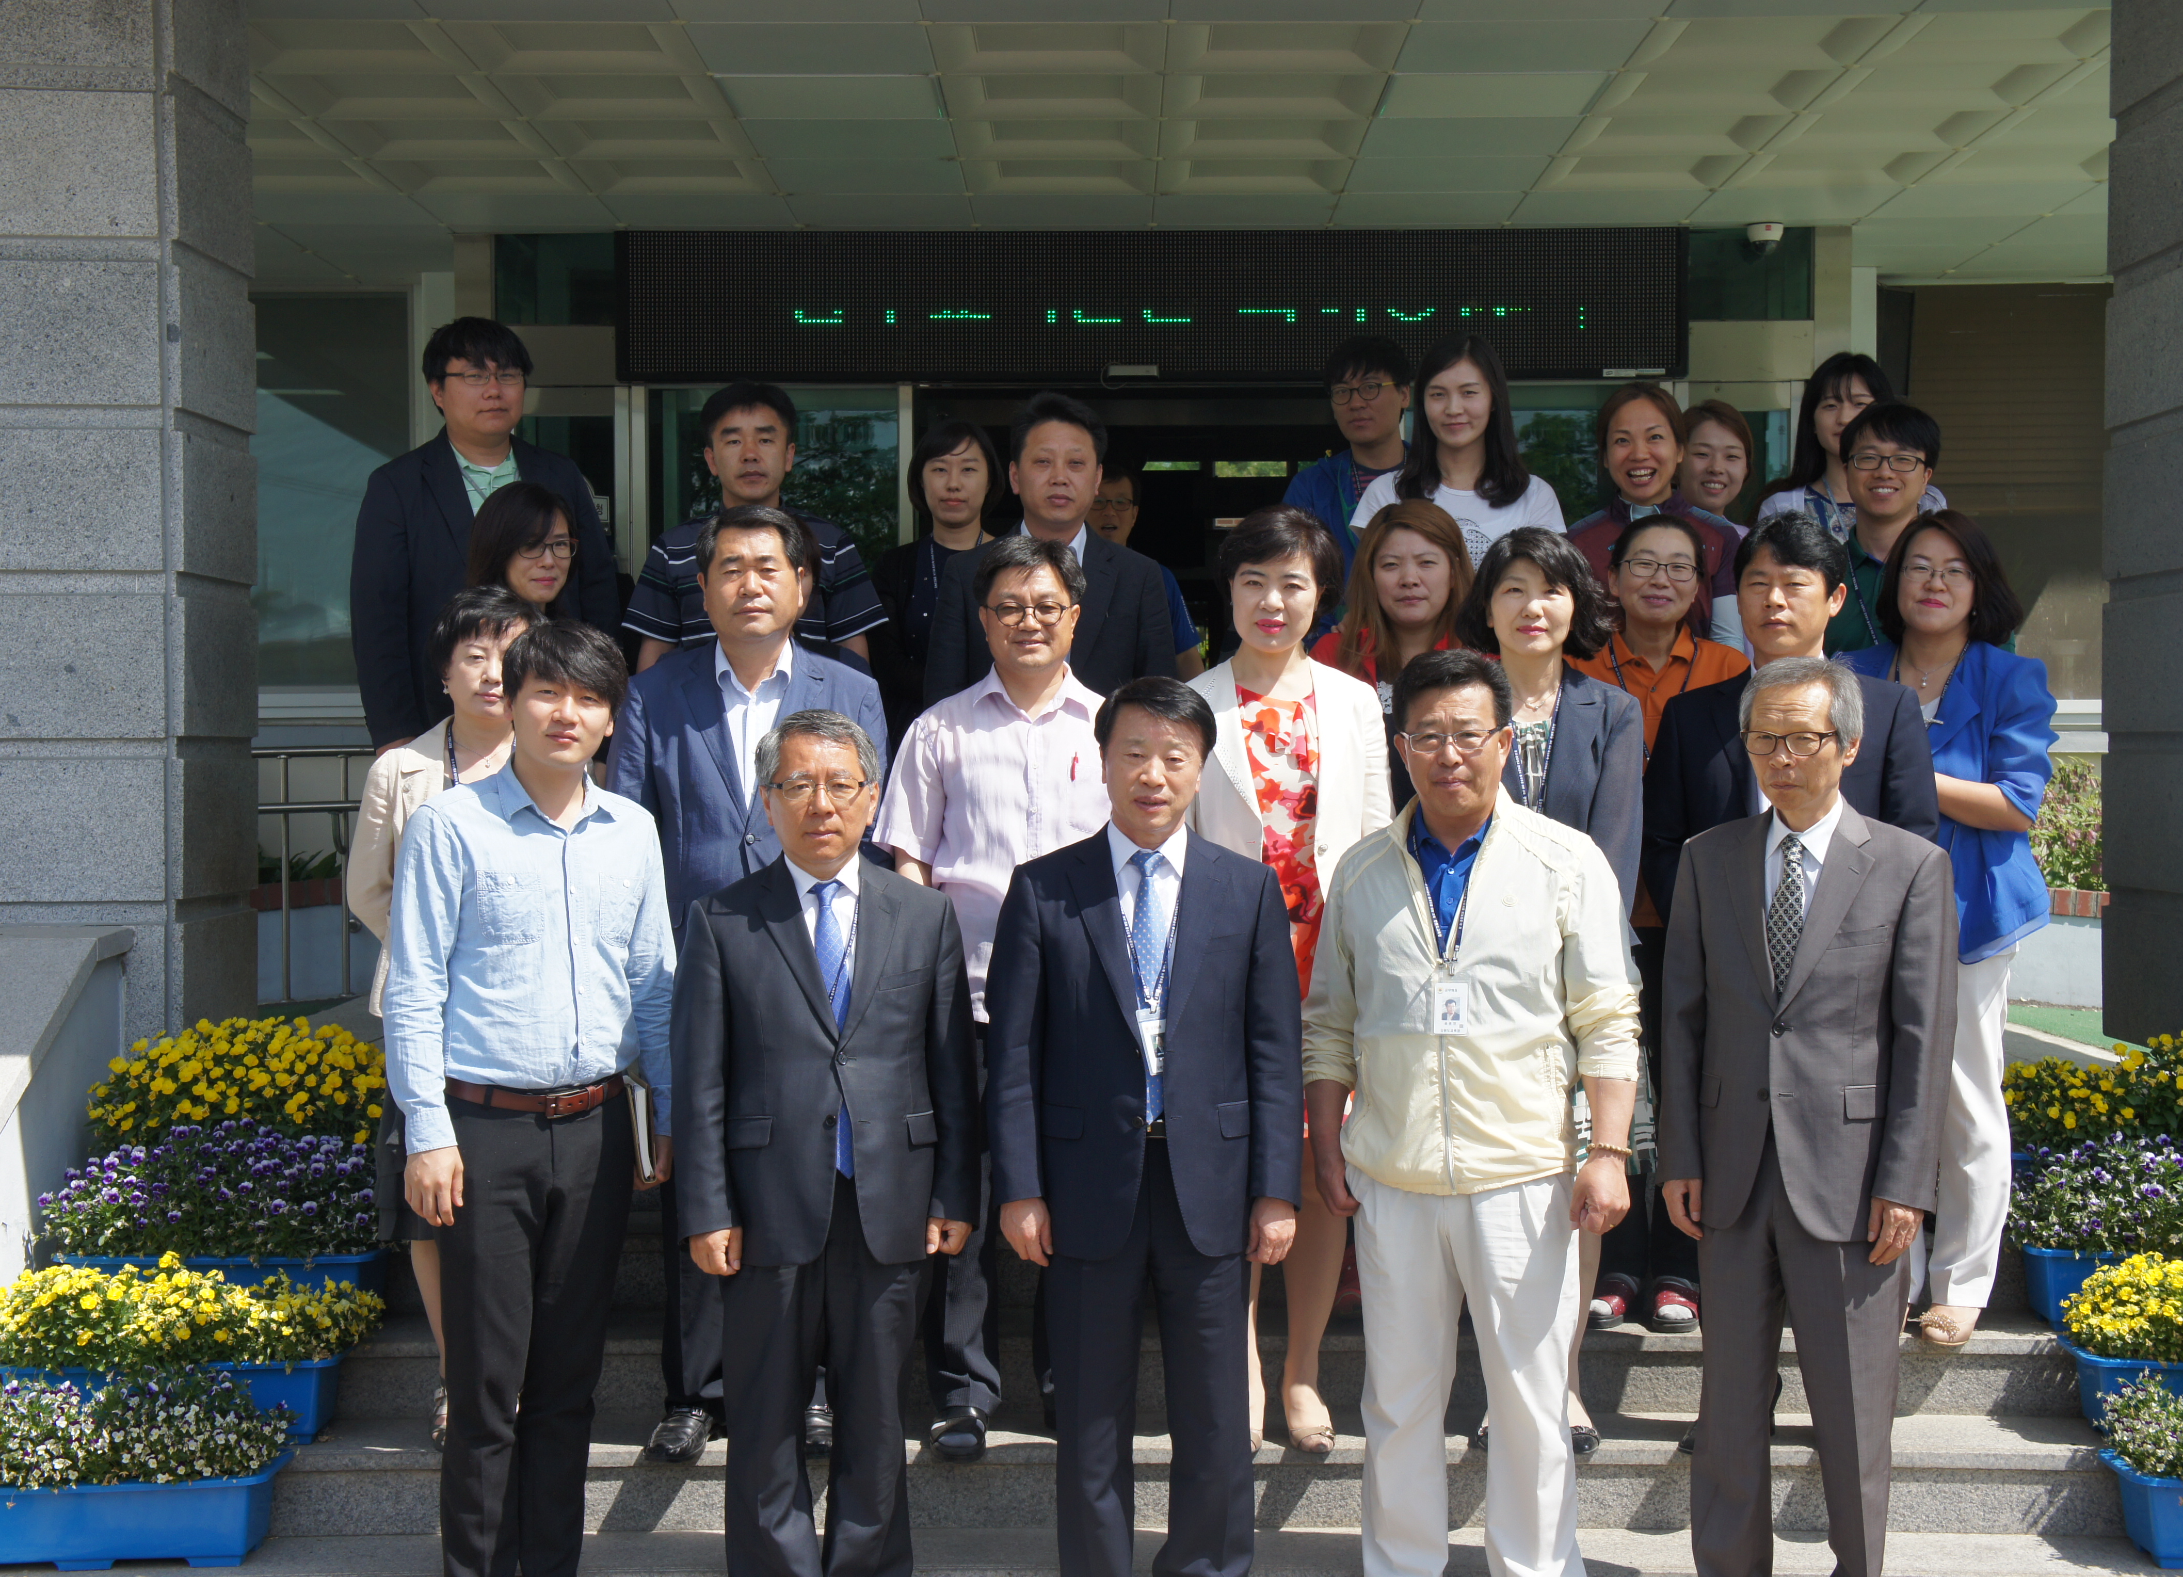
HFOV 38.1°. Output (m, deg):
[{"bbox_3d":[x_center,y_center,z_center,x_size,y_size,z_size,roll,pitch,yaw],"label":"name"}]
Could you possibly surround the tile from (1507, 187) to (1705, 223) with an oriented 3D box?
[{"bbox_3d":[1.697,-1.922,10.360,0.600,0.030,0.600,0,1,0],"label":"tile"}]

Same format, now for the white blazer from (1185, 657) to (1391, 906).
[{"bbox_3d":[0.334,0.049,5.780,0.440,0.580,0.260,0,1,2],"label":"white blazer"}]

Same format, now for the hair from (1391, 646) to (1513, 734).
[{"bbox_3d":[0.557,-0.141,4.870,0.185,0.150,0.205,0,1,6],"label":"hair"}]

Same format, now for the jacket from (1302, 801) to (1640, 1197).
[{"bbox_3d":[0.582,0.321,4.830,0.520,0.610,0.300,0,1,7],"label":"jacket"}]

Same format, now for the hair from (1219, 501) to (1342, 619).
[{"bbox_3d":[0.355,-0.429,5.930,0.236,0.210,0.245,0,1,7],"label":"hair"}]

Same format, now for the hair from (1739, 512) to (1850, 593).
[{"bbox_3d":[1.302,-0.422,5.860,0.205,0.190,0.230,0,1,27],"label":"hair"}]

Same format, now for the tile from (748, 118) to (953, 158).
[{"bbox_3d":[-0.701,-1.909,9.244,0.600,0.030,0.600,0,1,0],"label":"tile"}]

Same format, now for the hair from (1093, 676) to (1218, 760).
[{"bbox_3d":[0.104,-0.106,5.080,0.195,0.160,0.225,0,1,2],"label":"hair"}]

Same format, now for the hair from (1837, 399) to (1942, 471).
[{"bbox_3d":[1.615,-0.703,6.400,0.205,0.170,0.210,-2,0,11],"label":"hair"}]

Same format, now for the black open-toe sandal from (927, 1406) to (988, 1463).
[{"bbox_3d":[-0.230,1.144,5.770,0.105,0.105,0.280,0,1,6],"label":"black open-toe sandal"}]

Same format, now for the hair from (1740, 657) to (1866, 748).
[{"bbox_3d":[1.164,-0.129,5.170,0.195,0.175,0.220,1,1,31],"label":"hair"}]

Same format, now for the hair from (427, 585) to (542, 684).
[{"bbox_3d":[-1.131,-0.278,5.880,0.210,0.205,0.230,0,1,-20],"label":"hair"}]

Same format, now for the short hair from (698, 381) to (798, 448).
[{"bbox_3d":[-0.720,-0.768,6.620,0.200,0.165,0.220,0,1,-3],"label":"short hair"}]

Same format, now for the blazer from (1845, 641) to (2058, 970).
[{"bbox_3d":[1.647,0.020,6.180,0.470,0.640,0.290,0,1,18],"label":"blazer"}]

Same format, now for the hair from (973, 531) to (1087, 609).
[{"bbox_3d":[-0.113,-0.387,5.770,0.205,0.165,0.210,0,1,1],"label":"hair"}]

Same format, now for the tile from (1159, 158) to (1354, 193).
[{"bbox_3d":[0.502,-1.924,9.801,0.600,0.040,0.600,0,1,0],"label":"tile"}]

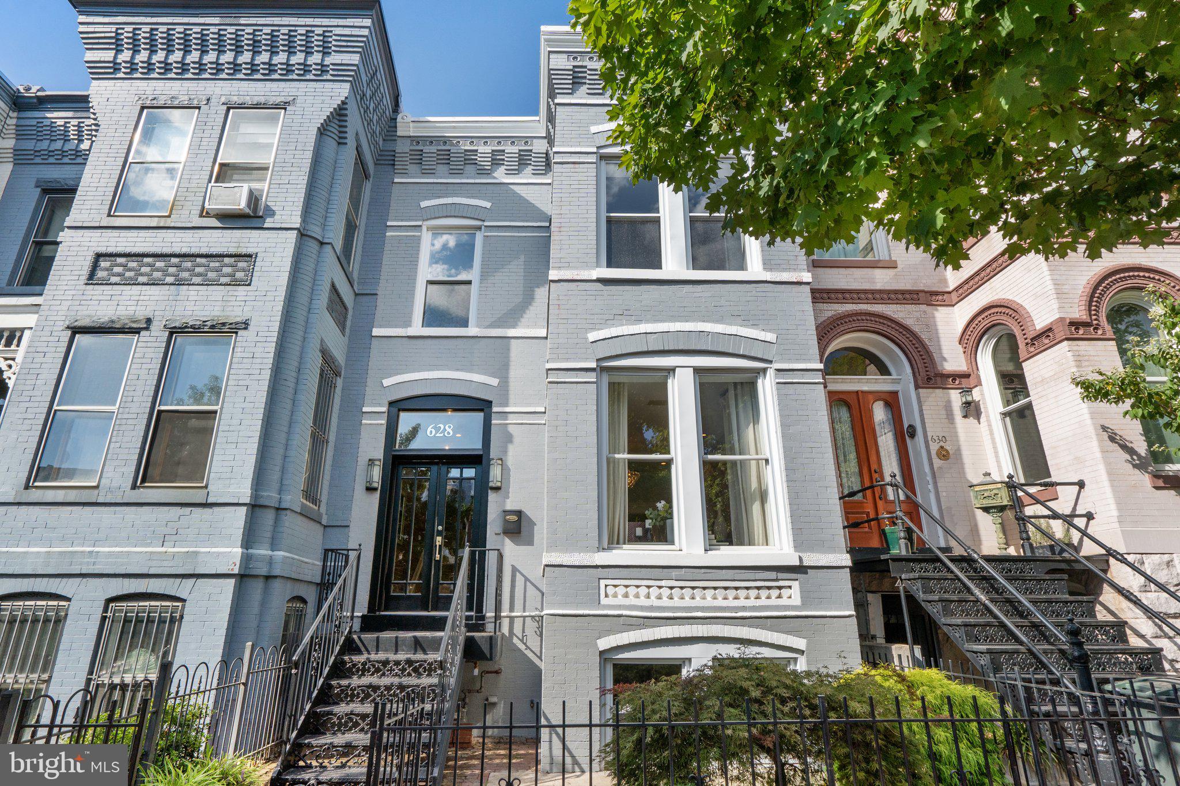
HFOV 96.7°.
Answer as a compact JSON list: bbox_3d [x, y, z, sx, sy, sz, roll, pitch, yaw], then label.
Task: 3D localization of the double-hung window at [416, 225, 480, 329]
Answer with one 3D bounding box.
[{"bbox_3d":[-2.137,-1.786,8.014,0.928,1.723,0.110,0,-15,-1],"label":"double-hung window"}]

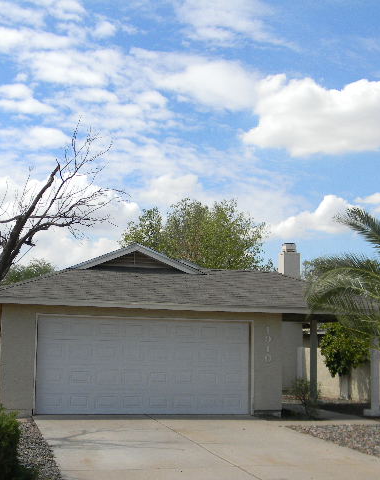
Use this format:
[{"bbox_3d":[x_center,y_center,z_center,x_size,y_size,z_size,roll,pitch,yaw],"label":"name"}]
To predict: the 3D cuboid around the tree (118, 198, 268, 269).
[{"bbox_3d":[0.226,2.104,30.007,5.600,7.305,5.200,1,-8,0],"label":"tree"}]

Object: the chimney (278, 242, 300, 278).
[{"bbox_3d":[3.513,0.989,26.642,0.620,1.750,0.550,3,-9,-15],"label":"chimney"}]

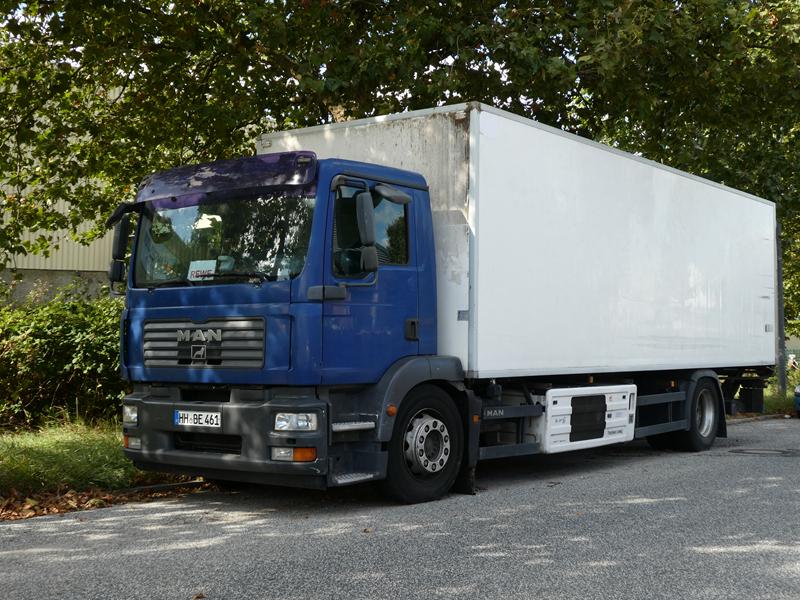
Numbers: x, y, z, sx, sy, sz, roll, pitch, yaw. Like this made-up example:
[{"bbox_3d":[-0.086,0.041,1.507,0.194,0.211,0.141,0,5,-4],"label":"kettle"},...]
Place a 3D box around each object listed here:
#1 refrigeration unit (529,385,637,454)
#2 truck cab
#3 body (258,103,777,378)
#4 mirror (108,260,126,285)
[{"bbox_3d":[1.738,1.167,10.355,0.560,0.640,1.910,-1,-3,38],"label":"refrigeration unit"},{"bbox_3d":[-1.004,0.236,8.379,2.360,2.530,1.800,-1,-3,38],"label":"truck cab"},{"bbox_3d":[1.966,-0.349,12.272,2.600,2.309,7.705,-1,-3,38],"label":"body"},{"bbox_3d":[-2.443,-0.244,8.803,0.110,0.190,0.180,2,-2,-32],"label":"mirror"}]

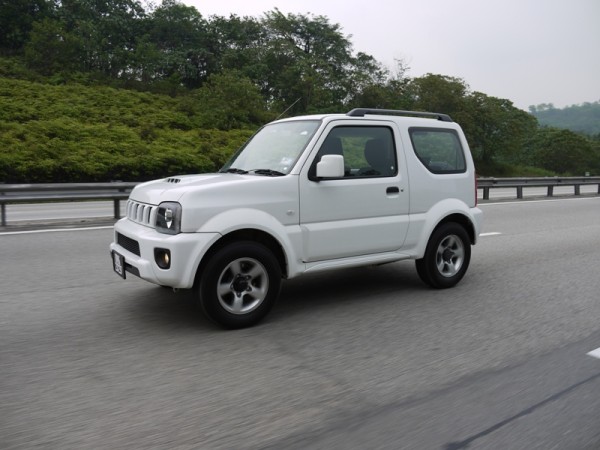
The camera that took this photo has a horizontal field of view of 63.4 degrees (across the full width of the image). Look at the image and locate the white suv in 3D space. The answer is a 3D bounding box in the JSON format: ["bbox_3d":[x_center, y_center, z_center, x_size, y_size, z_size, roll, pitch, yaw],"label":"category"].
[{"bbox_3d":[0.110,-0.227,4.680,3.620,1.700,1.640,-4,9,-33],"label":"white suv"}]

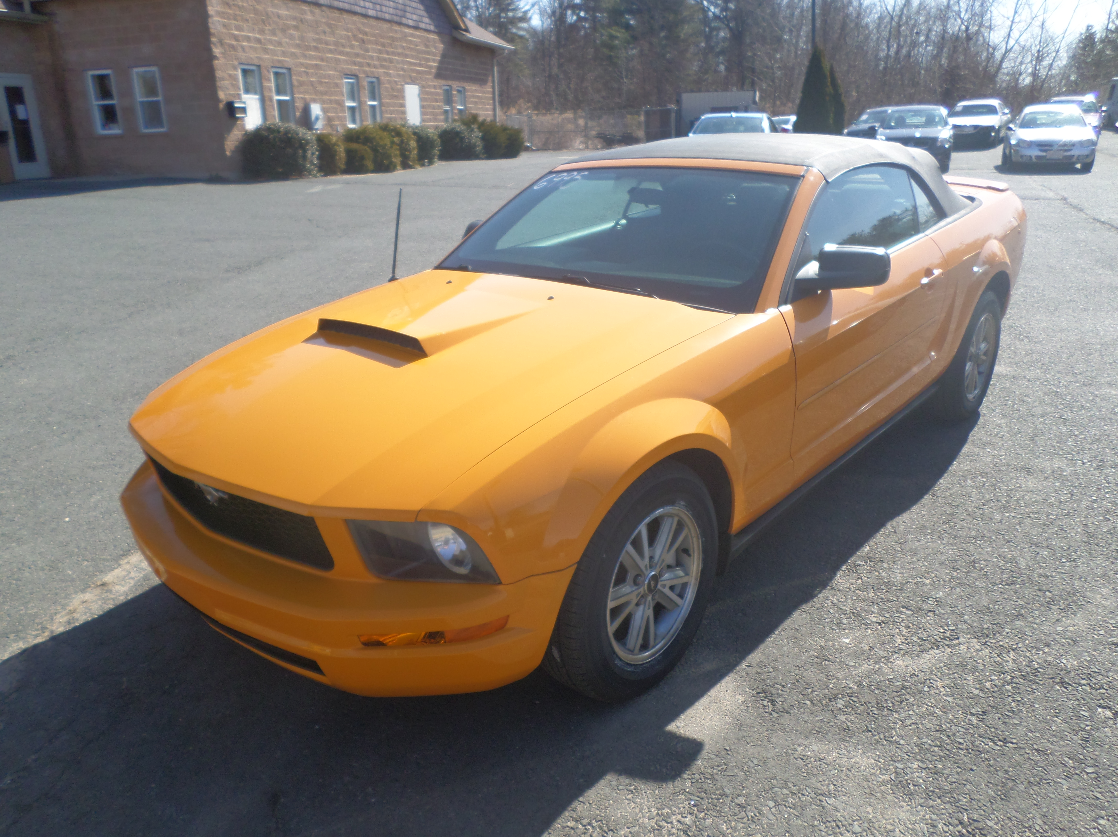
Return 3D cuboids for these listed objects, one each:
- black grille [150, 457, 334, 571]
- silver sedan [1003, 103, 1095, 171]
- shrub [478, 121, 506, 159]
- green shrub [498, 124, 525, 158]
[{"bbox_3d":[-0.915,0.216,2.162,0.940,0.170,0.120,15,26,41],"label":"black grille"},{"bbox_3d":[12.060,-6.934,19.949,1.750,1.440,4.500,7,22,23],"label":"silver sedan"},{"bbox_3d":[-2.251,-9.372,27.200,1.000,1.250,1.000,-2,20,0],"label":"shrub"},{"bbox_3d":[-1.834,-10.304,30.000,1.100,1.150,1.100,-2,19,0],"label":"green shrub"}]

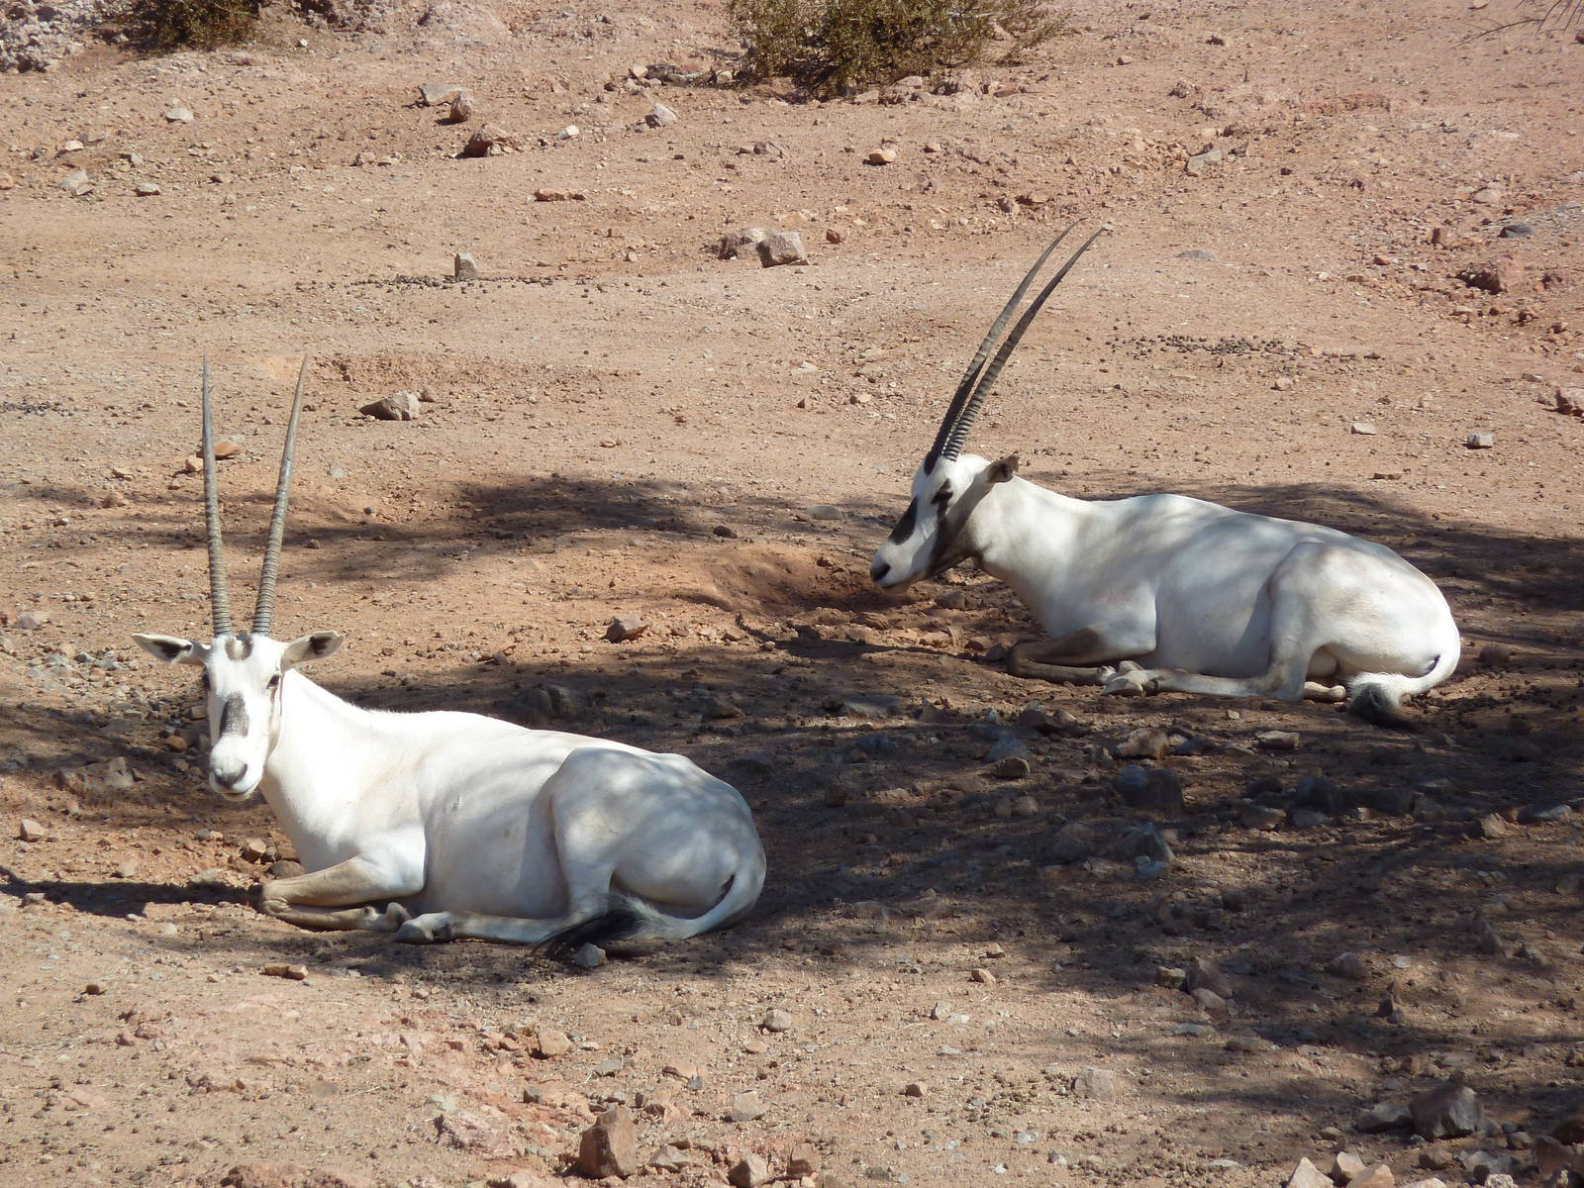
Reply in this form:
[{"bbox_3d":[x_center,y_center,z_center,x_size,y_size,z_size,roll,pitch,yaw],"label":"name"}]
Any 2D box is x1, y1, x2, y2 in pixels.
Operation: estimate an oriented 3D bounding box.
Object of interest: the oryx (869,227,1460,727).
[{"bbox_3d":[0.829,-0.295,30.409,1.350,1.000,0.530,3,11,17],"label":"oryx"}]

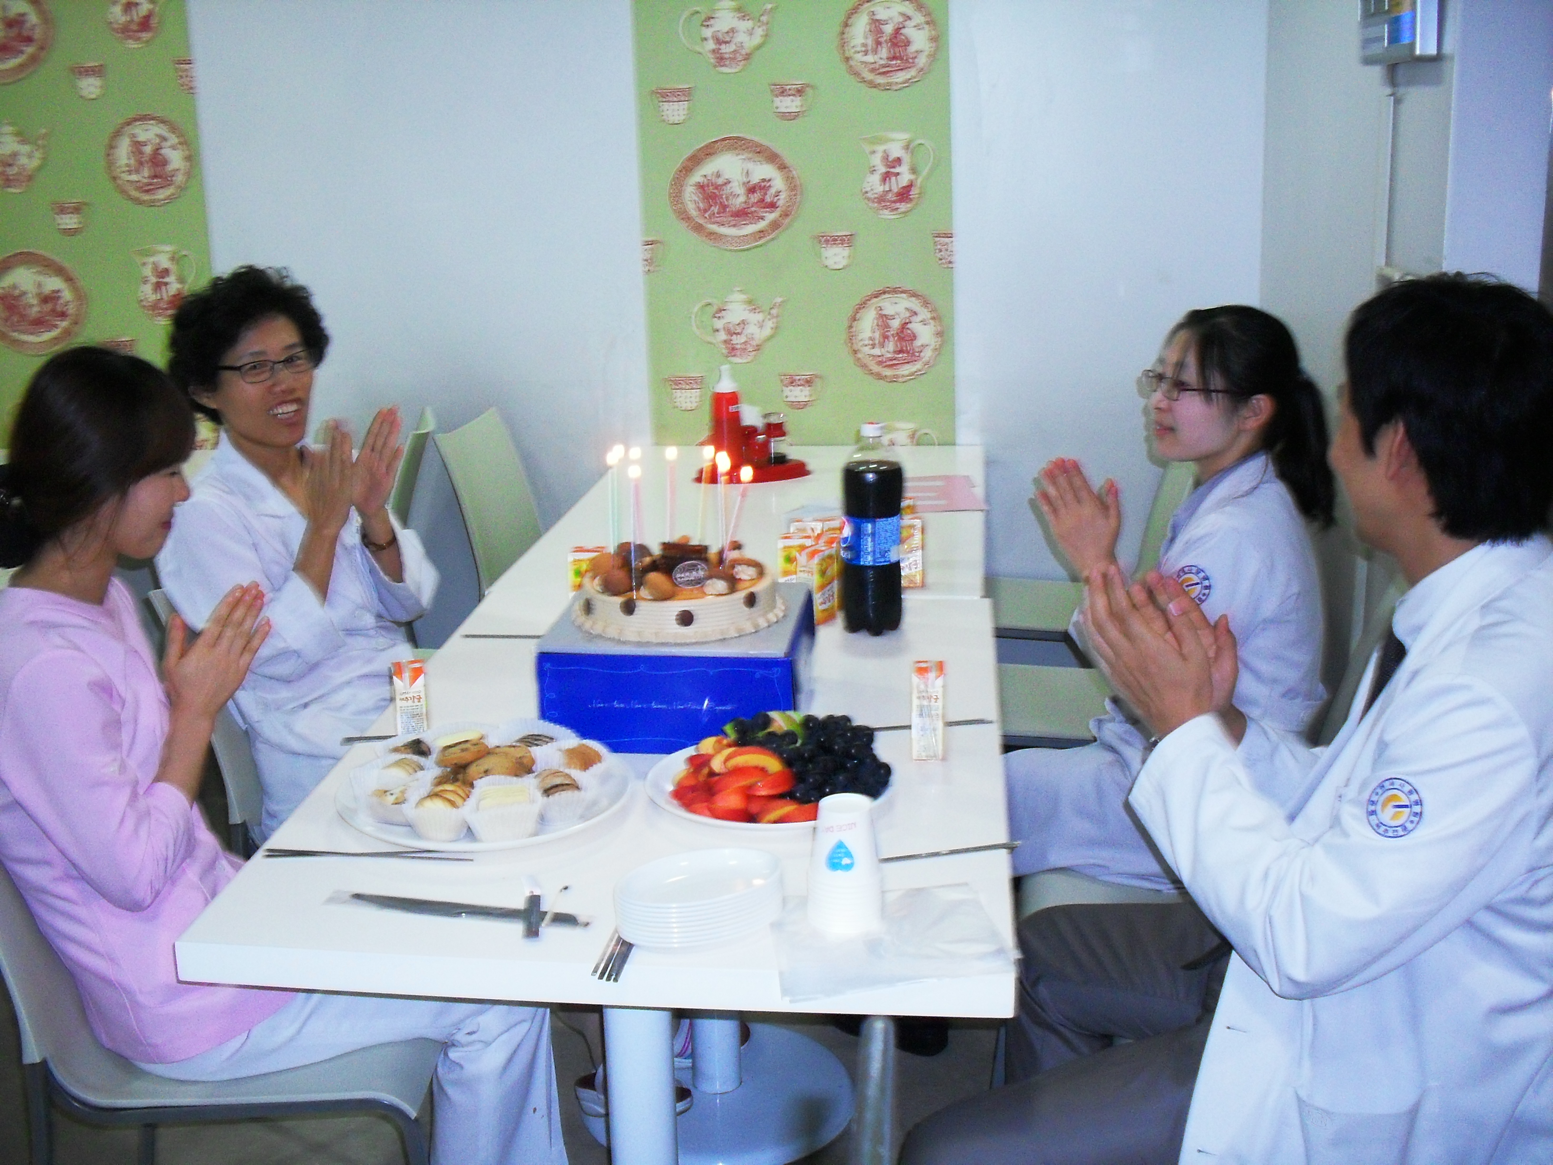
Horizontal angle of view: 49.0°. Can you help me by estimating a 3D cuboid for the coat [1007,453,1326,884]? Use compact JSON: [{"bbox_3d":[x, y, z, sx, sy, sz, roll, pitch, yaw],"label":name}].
[{"bbox_3d":[0.549,0.103,2.443,0.520,0.570,0.460,-1,17,4],"label":"coat"}]

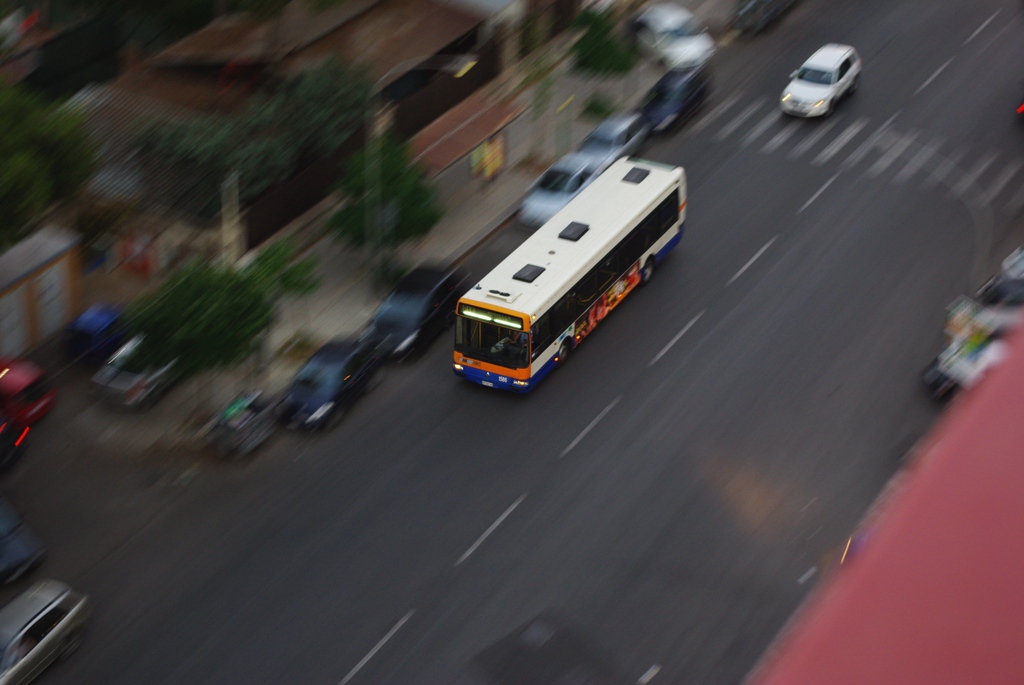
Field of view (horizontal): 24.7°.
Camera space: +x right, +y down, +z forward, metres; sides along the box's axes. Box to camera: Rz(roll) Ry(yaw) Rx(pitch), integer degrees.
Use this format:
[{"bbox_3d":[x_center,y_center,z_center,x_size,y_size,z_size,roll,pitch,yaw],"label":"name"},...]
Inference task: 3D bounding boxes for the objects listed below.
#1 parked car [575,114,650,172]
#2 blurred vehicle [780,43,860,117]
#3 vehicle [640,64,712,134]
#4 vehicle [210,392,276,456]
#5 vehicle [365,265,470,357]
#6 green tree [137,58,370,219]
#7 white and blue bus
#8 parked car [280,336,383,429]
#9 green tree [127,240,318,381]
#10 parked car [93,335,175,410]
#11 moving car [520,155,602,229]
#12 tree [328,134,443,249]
[{"bbox_3d":[3.572,-7.078,84.633,1.700,1.450,4.050,14,32,24],"label":"parked car"},{"bbox_3d":[11.931,-10.205,90.123,1.800,1.680,4.450,14,32,24],"label":"blurred vehicle"},{"bbox_3d":[6.008,-9.225,88.566,1.680,1.440,4.000,14,32,24],"label":"vehicle"},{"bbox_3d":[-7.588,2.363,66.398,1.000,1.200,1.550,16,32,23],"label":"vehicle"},{"bbox_3d":[-3.043,-1.033,73.617,1.730,1.460,4.150,14,32,24],"label":"vehicle"},{"bbox_3d":[-8.565,-6.439,78.214,5.800,4.900,8.200,16,32,23],"label":"green tree"},{"bbox_3d":[2.130,-2.324,74.430,2.480,2.970,11.900,14,32,24],"label":"white and blue bus"},{"bbox_3d":[-5.296,1.081,68.547,1.690,1.460,3.850,16,32,23],"label":"parked car"},{"bbox_3d":[-8.594,-0.686,69.291,4.800,3.800,4.800,0,29,0],"label":"green tree"},{"bbox_3d":[-10.570,0.474,69.345,1.670,1.430,3.850,16,32,23],"label":"parked car"},{"bbox_3d":[1.787,-5.238,80.188,1.640,1.470,3.600,16,32,23],"label":"moving car"},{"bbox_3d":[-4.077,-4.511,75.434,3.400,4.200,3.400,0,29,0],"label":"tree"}]

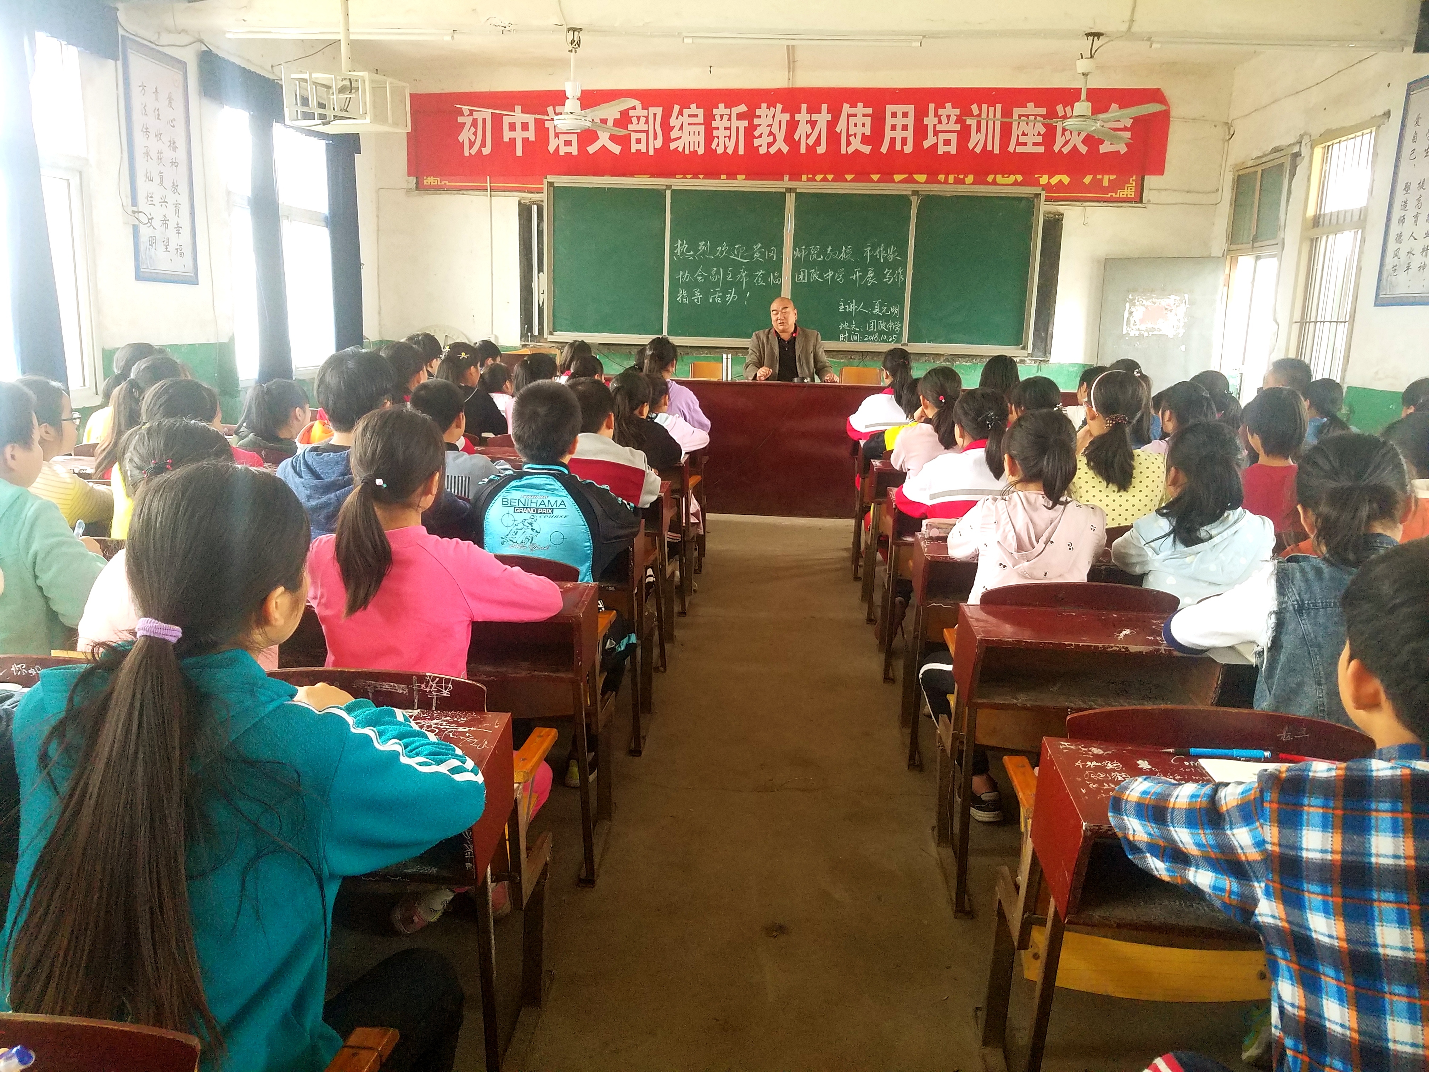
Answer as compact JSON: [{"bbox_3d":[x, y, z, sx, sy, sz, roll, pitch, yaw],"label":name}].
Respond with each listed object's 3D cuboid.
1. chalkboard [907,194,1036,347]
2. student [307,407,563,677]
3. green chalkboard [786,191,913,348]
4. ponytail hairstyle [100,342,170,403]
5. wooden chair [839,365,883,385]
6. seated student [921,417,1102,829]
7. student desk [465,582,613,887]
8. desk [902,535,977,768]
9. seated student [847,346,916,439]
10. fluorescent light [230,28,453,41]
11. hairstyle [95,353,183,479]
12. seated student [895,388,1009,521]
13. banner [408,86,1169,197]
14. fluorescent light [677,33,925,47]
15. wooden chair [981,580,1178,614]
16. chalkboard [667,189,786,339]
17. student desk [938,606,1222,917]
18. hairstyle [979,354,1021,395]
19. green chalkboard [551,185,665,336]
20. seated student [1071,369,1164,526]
[{"bbox_3d":[2.118,-2.158,8.786,1.003,1.191,0.040,2,11,3],"label":"chalkboard"},{"bbox_3d":[-0.619,0.309,2.332,0.550,1.180,0.680,2,12,3],"label":"student"},{"bbox_3d":[1.085,-2.148,8.624,0.980,1.200,0.040,2,12,3],"label":"green chalkboard"},{"bbox_3d":[-2.443,-0.680,4.521,0.190,0.250,0.250,9,14,33],"label":"ponytail hairstyle"},{"bbox_3d":[1.136,-0.882,8.314,0.380,0.820,0.420,2,12,3],"label":"wooden chair"},{"bbox_3d":[0.808,0.198,2.972,0.488,1.107,0.640,2,11,3],"label":"seated student"},{"bbox_3d":[-0.531,0.496,2.590,0.500,0.752,0.420,2,12,-1],"label":"student desk"},{"bbox_3d":[0.885,0.360,3.388,0.530,0.720,0.400,2,12,3],"label":"desk"},{"bbox_3d":[1.022,-0.482,6.343,0.447,1.219,0.660,2,11,0],"label":"seated student"},{"bbox_3d":[-1.962,-2.626,5.630,1.235,0.060,0.060,2,12,3],"label":"fluorescent light"},{"bbox_3d":[-2.102,-0.443,3.927,0.200,0.440,0.260,8,13,27],"label":"hairstyle"},{"bbox_3d":[0.876,0.035,3.797,0.457,1.128,0.640,2,11,3],"label":"seated student"},{"bbox_3d":[0.523,-3.207,8.682,6.103,0.743,0.040,2,11,3],"label":"banner"},{"bbox_3d":[0.451,-2.535,5.490,1.235,0.060,0.060,2,12,3],"label":"fluorescent light"},{"bbox_3d":[0.847,0.473,2.741,0.520,0.820,0.440,3,12,5],"label":"wooden chair"},{"bbox_3d":[0.101,-2.235,8.844,1.020,1.190,0.050,2,12,3],"label":"chalkboard"},{"bbox_3d":[0.818,0.518,2.521,0.506,0.644,0.340,2,11,3],"label":"student desk"},{"bbox_3d":[1.386,-0.749,5.227,0.190,0.260,0.220,2,12,3],"label":"hairstyle"},{"bbox_3d":[-0.870,-2.244,8.753,0.940,1.190,0.040,2,12,3],"label":"green chalkboard"},{"bbox_3d":[1.282,0.086,3.595,0.420,1.260,0.620,2,12,0],"label":"seated student"}]

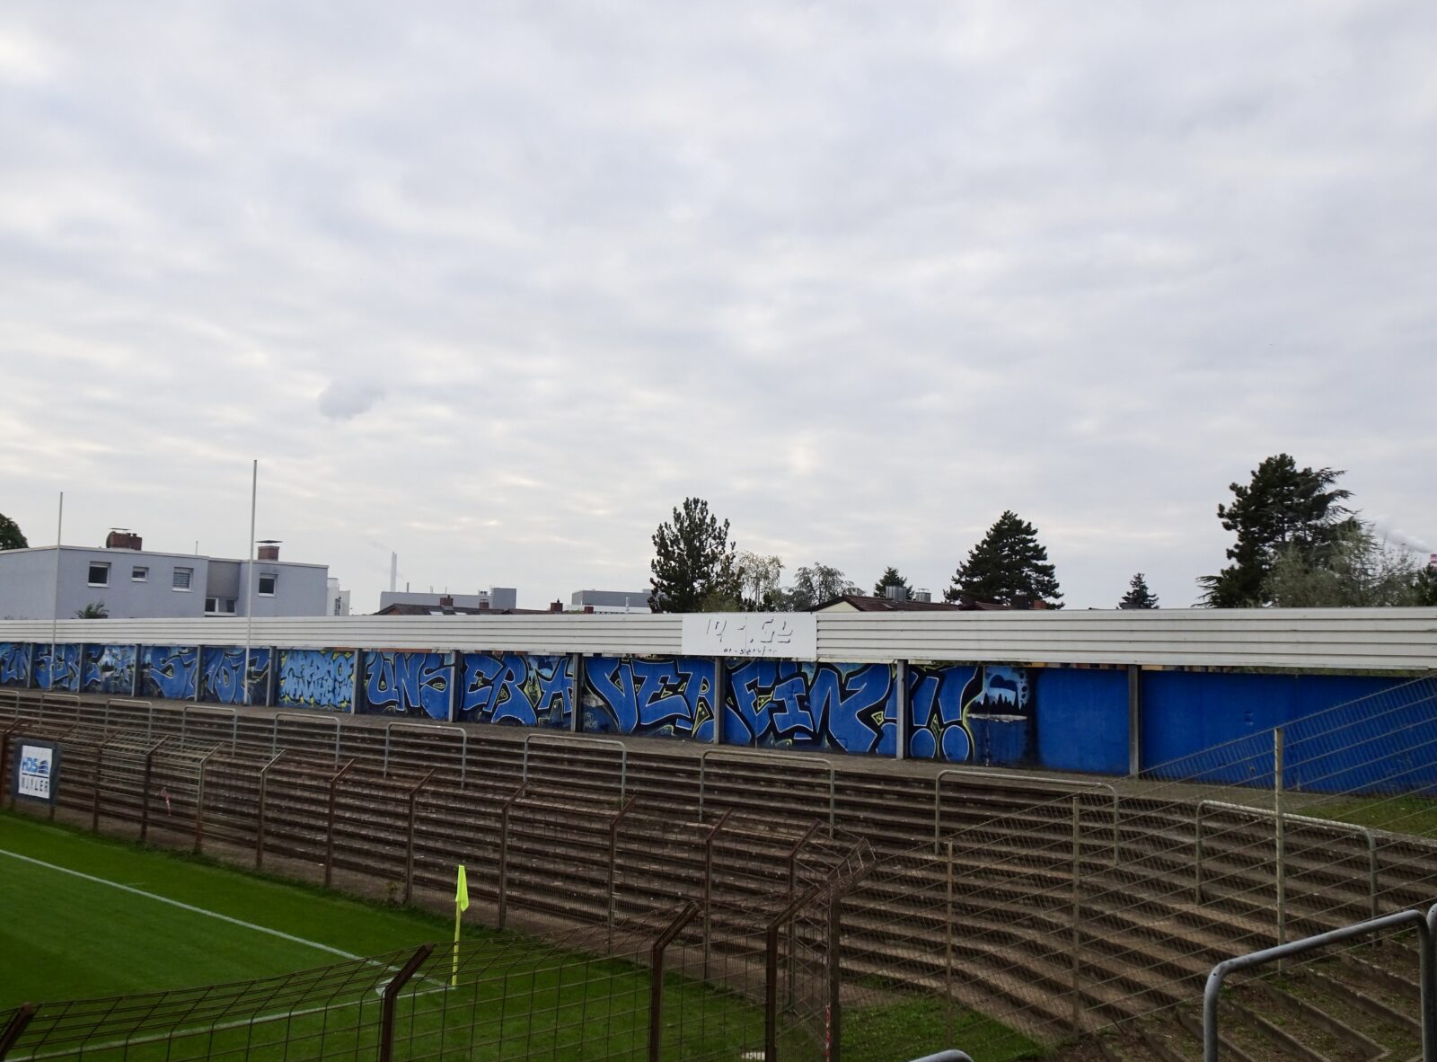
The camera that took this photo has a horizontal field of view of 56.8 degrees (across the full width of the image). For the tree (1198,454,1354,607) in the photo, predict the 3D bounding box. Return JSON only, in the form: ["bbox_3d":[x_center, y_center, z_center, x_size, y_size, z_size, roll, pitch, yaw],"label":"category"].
[{"bbox_3d":[30.510,3.540,72.300,8.580,15.600,8.320,1,-5,0],"label":"tree"}]

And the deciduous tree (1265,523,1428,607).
[{"bbox_3d":[28.290,4.870,59.520,7.350,10.550,7.130,1,-5,0],"label":"deciduous tree"}]

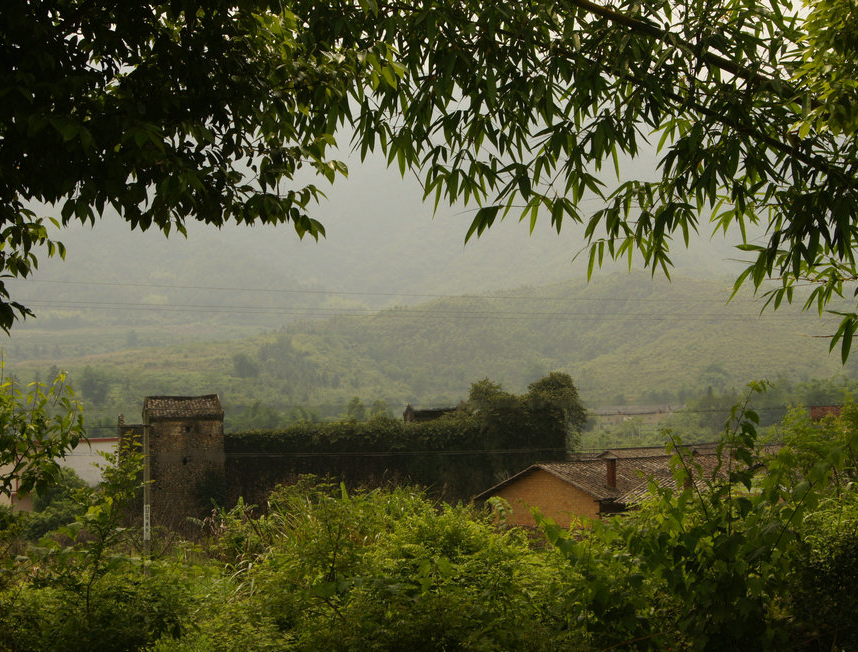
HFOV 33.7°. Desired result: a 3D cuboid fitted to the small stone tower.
[{"bbox_3d":[-14.880,8.200,85.500,4.600,8.000,4.400,0,1,-16],"label":"small stone tower"}]

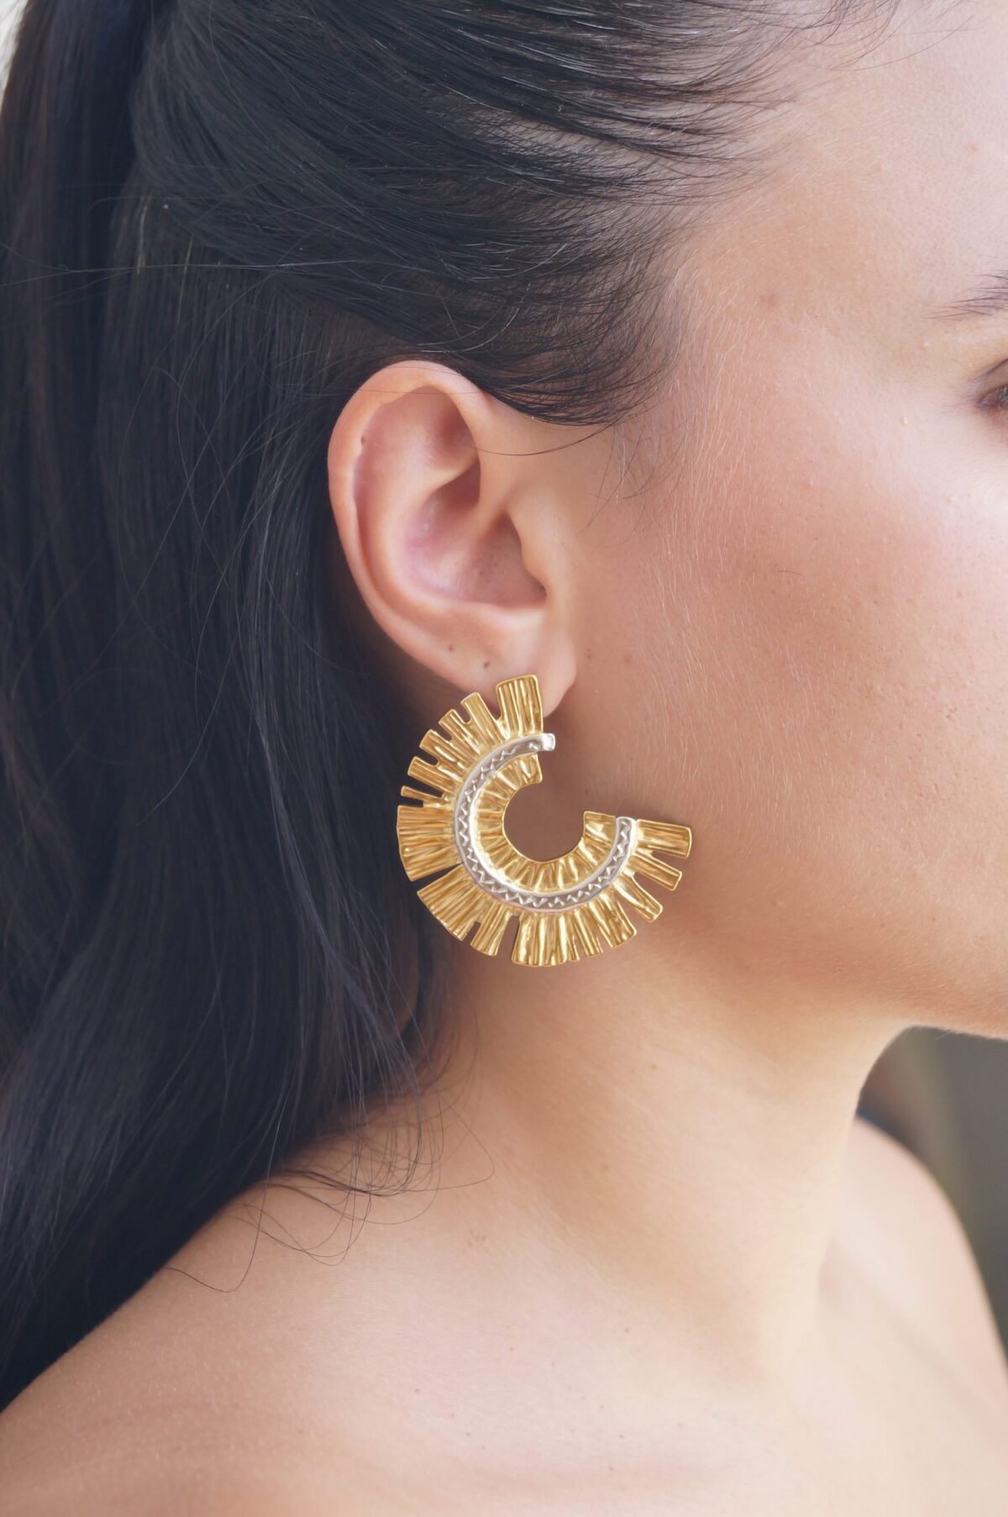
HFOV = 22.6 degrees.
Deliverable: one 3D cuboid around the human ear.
[{"bbox_3d":[-0.009,-0.037,0.436,0.037,0.064,0.023,-13,2,-11],"label":"human ear"}]

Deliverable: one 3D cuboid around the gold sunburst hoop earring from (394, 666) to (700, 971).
[{"bbox_3d":[0.007,0.011,0.435,0.051,0.051,0.006,0,1,-5],"label":"gold sunburst hoop earring"}]

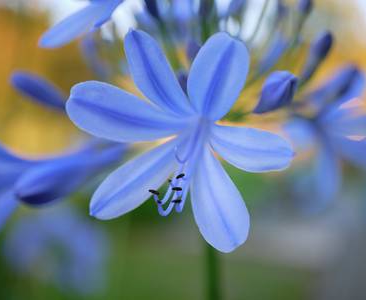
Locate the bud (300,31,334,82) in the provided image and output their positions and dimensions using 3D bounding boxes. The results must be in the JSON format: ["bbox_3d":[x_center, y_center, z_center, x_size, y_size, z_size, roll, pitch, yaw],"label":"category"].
[{"bbox_3d":[0.049,-0.034,0.205,0.007,0.022,0.007,29,3,0],"label":"bud"}]

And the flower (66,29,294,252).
[{"bbox_3d":[0.000,-0.003,0.168,0.064,0.063,0.040,0,15,13],"label":"flower"}]

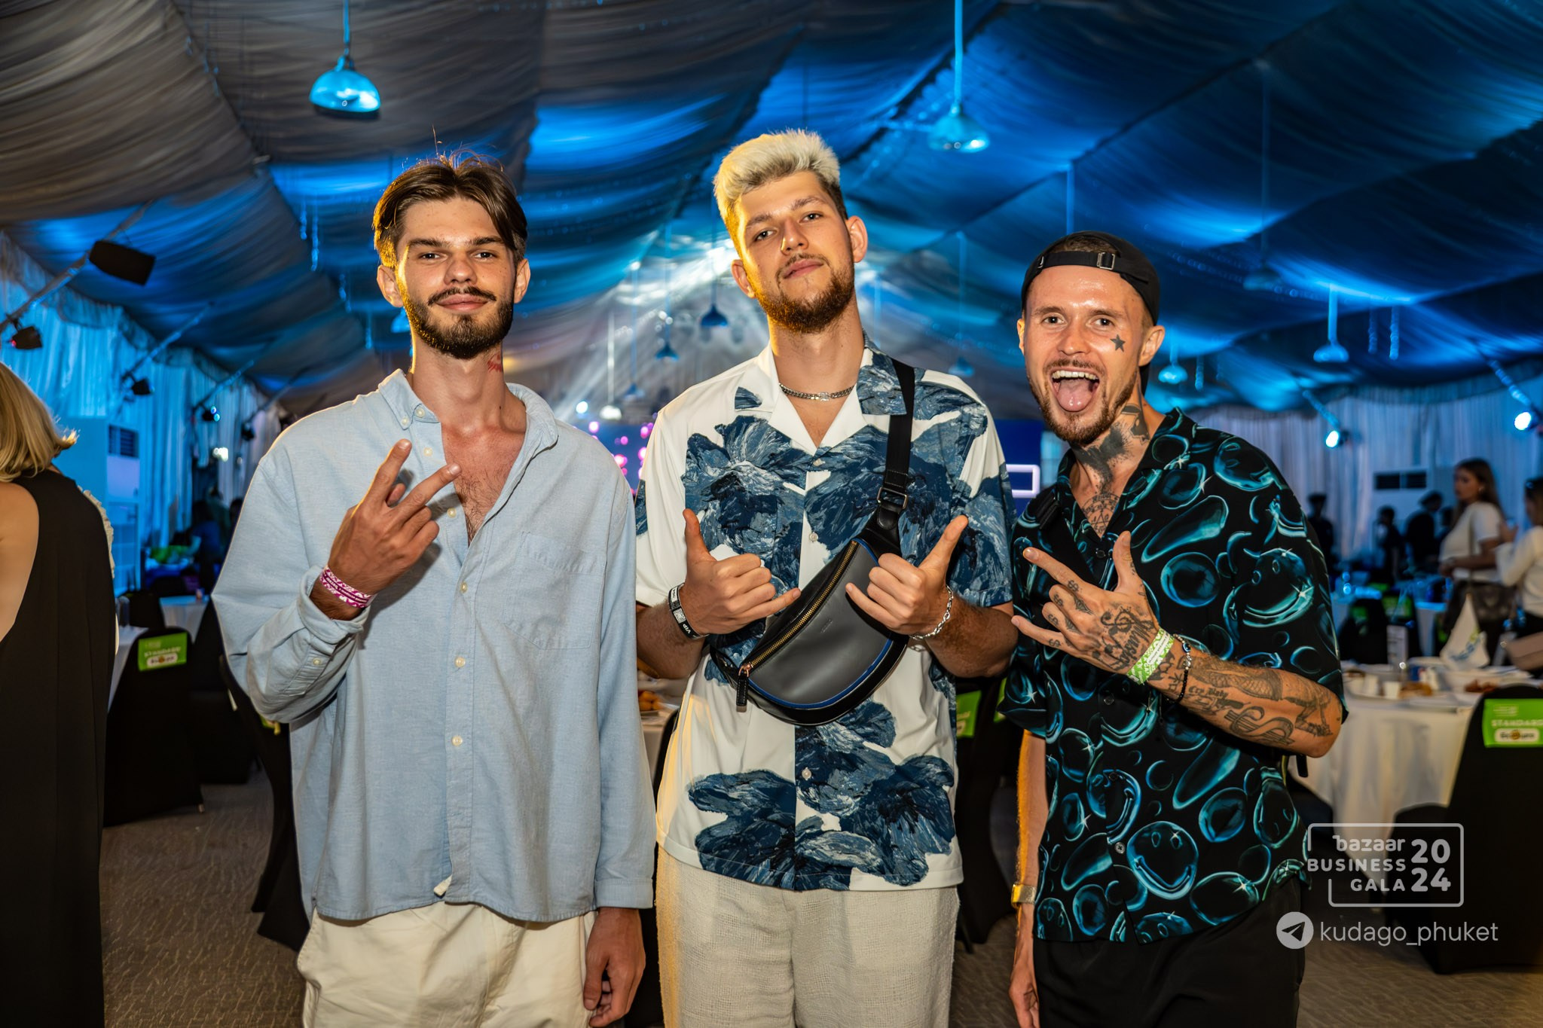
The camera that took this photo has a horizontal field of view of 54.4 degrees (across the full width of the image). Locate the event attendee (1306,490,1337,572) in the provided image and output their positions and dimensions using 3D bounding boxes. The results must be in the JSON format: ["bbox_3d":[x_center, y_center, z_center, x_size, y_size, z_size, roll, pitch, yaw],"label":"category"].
[{"bbox_3d":[7.416,0.572,20.300,0.500,1.720,0.340,0,0,18],"label":"event attendee"}]

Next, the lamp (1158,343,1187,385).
[{"bbox_3d":[6.477,-2.422,24.200,0.460,0.680,0.460,0,0,0],"label":"lamp"}]

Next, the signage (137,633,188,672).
[{"bbox_3d":[-2.859,0.649,7.050,0.220,0.155,0.015,0,0,-38],"label":"signage"}]

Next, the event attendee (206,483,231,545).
[{"bbox_3d":[-6.641,0.531,18.000,0.400,1.800,0.470,0,0,-12],"label":"event attendee"}]

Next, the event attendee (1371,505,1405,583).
[{"bbox_3d":[8.223,0.655,20.000,0.420,1.550,0.460,0,0,-24],"label":"event attendee"}]

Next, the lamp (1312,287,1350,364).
[{"bbox_3d":[7.470,-2.516,20.000,0.460,1.000,0.460,0,0,0],"label":"lamp"}]

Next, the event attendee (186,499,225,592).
[{"bbox_3d":[-6.402,0.633,17.000,0.500,1.590,0.480,0,0,30],"label":"event attendee"}]

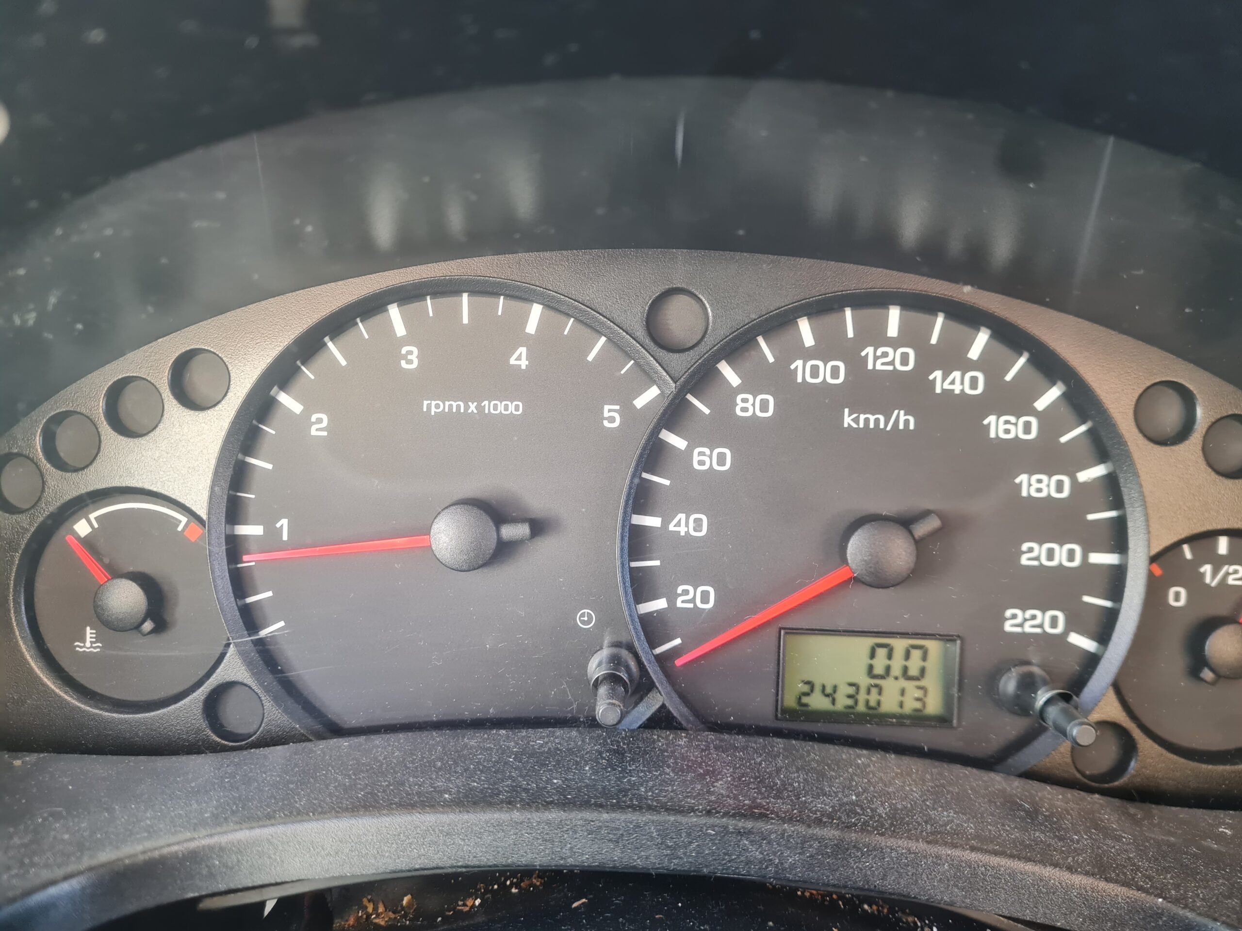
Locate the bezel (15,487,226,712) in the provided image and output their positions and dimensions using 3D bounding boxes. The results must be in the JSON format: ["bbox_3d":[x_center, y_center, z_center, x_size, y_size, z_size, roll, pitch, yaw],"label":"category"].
[{"bbox_3d":[-0.114,0.031,0.215,0.046,0.048,0.012,3,4,1],"label":"bezel"}]

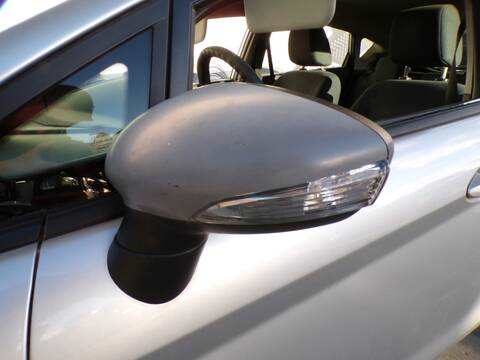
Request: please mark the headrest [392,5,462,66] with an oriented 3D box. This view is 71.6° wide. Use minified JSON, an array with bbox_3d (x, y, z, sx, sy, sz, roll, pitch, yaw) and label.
[{"bbox_3d":[0.638,-0.487,1.130,0.120,0.190,0.240,-8,21,-28],"label":"headrest"}]

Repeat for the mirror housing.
[{"bbox_3d":[-0.014,0.013,0.334,0.255,0.218,0.160,14,25,35],"label":"mirror housing"}]

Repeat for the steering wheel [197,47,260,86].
[{"bbox_3d":[-0.019,-0.166,0.891,0.100,0.375,0.375,-32,30,-17],"label":"steering wheel"}]

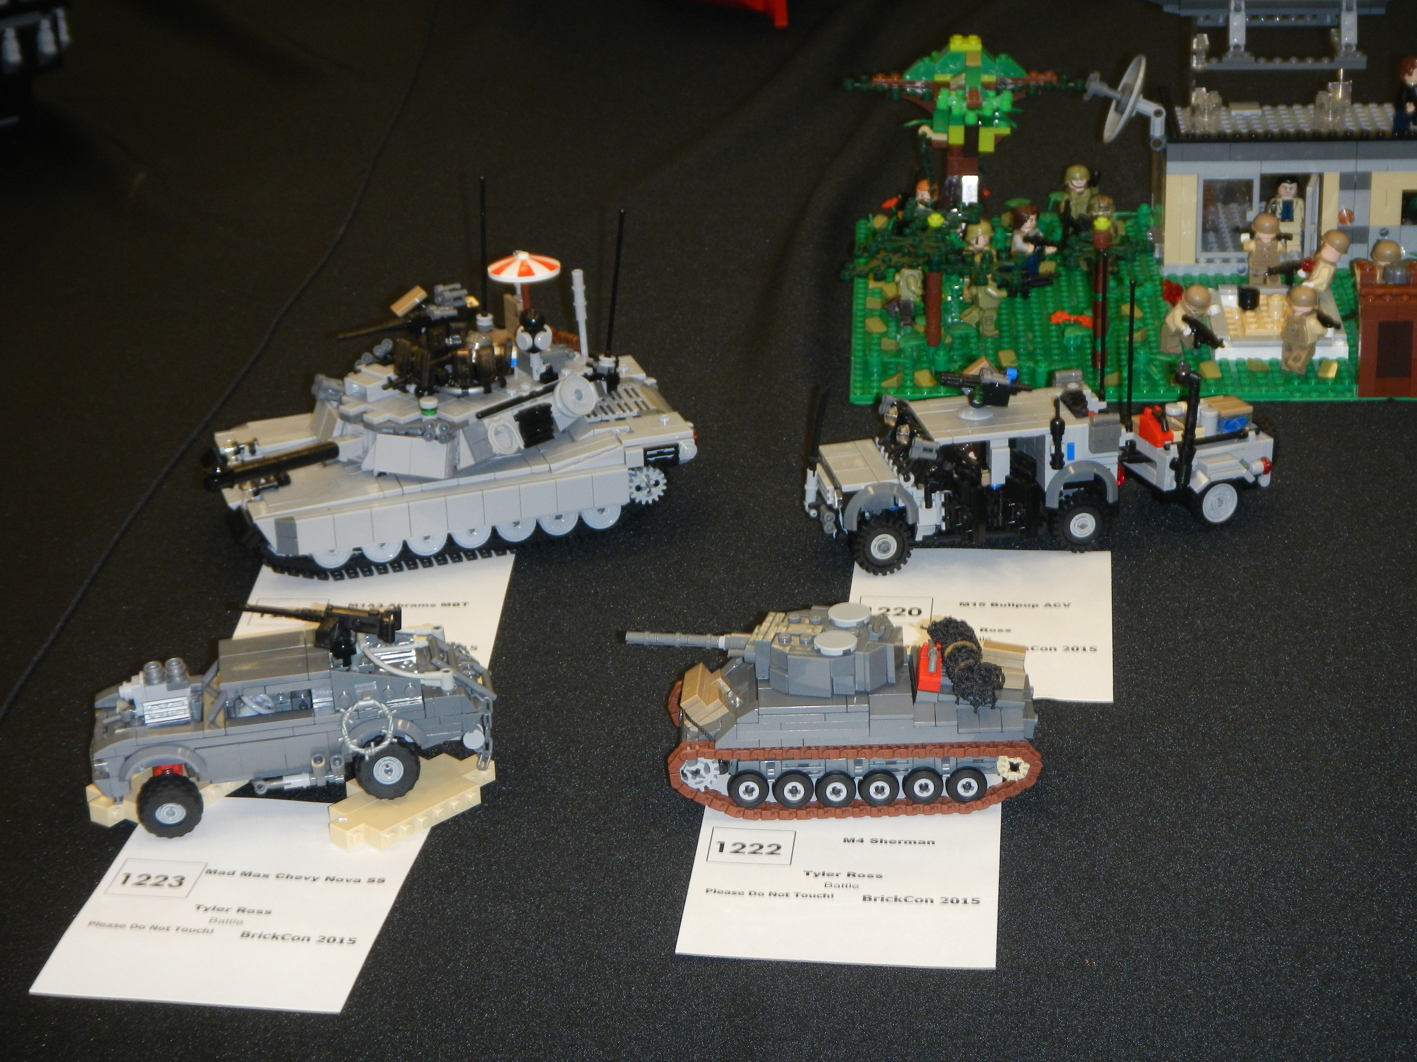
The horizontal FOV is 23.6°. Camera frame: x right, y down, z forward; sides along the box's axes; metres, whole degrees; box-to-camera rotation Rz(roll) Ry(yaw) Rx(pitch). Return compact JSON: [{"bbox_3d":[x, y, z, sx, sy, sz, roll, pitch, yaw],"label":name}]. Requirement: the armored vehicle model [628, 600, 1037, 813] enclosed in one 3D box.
[{"bbox_3d":[0.046,0.064,1.265,0.152,0.065,0.063,-2,24,-1],"label":"armored vehicle model"}]

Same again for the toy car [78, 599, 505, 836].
[{"bbox_3d":[-0.155,0.062,1.263,0.149,0.076,0.056,-6,23,-7],"label":"toy car"}]

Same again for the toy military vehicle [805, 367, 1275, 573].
[{"bbox_3d":[0.144,-0.039,1.469,0.210,0.079,0.060,-7,25,-12],"label":"toy military vehicle"}]

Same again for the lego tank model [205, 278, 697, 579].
[{"bbox_3d":[-0.118,-0.053,1.484,0.211,0.103,0.097,-9,25,-16],"label":"lego tank model"}]

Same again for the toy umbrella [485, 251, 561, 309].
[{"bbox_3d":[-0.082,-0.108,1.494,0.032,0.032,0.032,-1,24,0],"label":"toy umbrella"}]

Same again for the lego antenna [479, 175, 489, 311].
[{"bbox_3d":[-0.099,-0.125,1.499,0.004,0.065,0.004,-9,25,-16],"label":"lego antenna"}]

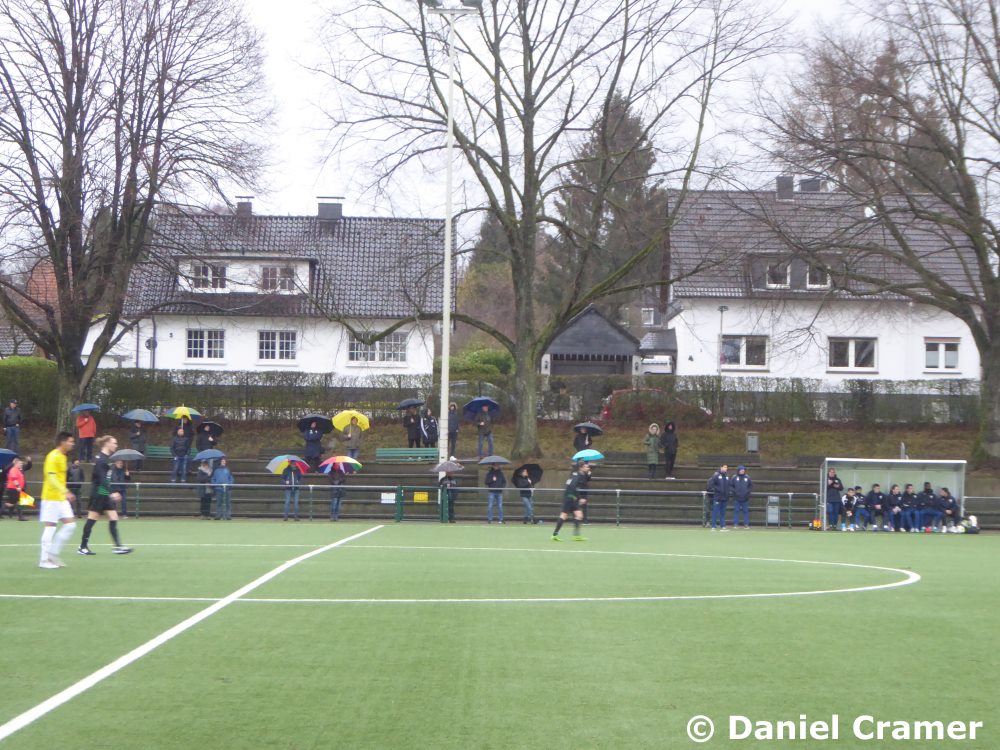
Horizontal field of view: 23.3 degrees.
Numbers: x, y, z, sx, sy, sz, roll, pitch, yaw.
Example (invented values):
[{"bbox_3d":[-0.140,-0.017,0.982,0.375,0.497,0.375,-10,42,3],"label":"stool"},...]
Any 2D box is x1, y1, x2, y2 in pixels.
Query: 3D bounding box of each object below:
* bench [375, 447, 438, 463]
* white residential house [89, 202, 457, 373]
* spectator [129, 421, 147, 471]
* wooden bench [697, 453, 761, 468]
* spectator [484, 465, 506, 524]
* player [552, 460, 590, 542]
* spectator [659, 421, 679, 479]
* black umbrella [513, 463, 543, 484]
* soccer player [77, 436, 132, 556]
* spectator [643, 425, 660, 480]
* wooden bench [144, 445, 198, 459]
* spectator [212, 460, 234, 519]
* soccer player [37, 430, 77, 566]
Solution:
[{"bbox_3d":[-2.927,2.546,77.000,2.000,0.460,0.500,1,-2,0],"label":"bench"},{"bbox_3d":[-9.043,-3.309,102.300,14.500,7.800,9.800,1,-2,0],"label":"white residential house"},{"bbox_3d":[-11.308,2.215,75.800,0.520,1.587,0.420,1,-2,-8],"label":"spectator"},{"bbox_3d":[7.309,2.733,77.200,2.000,0.460,0.500,1,-2,0],"label":"wooden bench"},{"bbox_3d":[-0.133,3.524,71.800,0.600,1.750,0.420,1,-2,0],"label":"spectator"},{"bbox_3d":[1.562,2.747,53.000,0.800,1.760,0.520,1,-2,-15],"label":"player"},{"bbox_3d":[5.194,2.309,74.800,0.550,1.780,0.400,1,-2,3],"label":"spectator"},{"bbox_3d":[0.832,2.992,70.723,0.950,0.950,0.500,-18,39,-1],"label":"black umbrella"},{"bbox_3d":[-6.193,1.885,38.000,0.820,1.860,0.520,1,-2,1],"label":"soccer player"},{"bbox_3d":[4.757,2.409,76.200,0.540,1.730,0.380,1,-2,0],"label":"spectator"},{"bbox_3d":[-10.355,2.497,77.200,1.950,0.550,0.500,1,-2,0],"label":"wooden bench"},{"bbox_3d":[-8.097,3.354,71.000,0.620,1.794,0.400,2,-2,-18],"label":"spectator"},{"bbox_3d":[-5.999,1.695,32.900,0.550,1.840,0.550,1,-2,-5],"label":"soccer player"}]

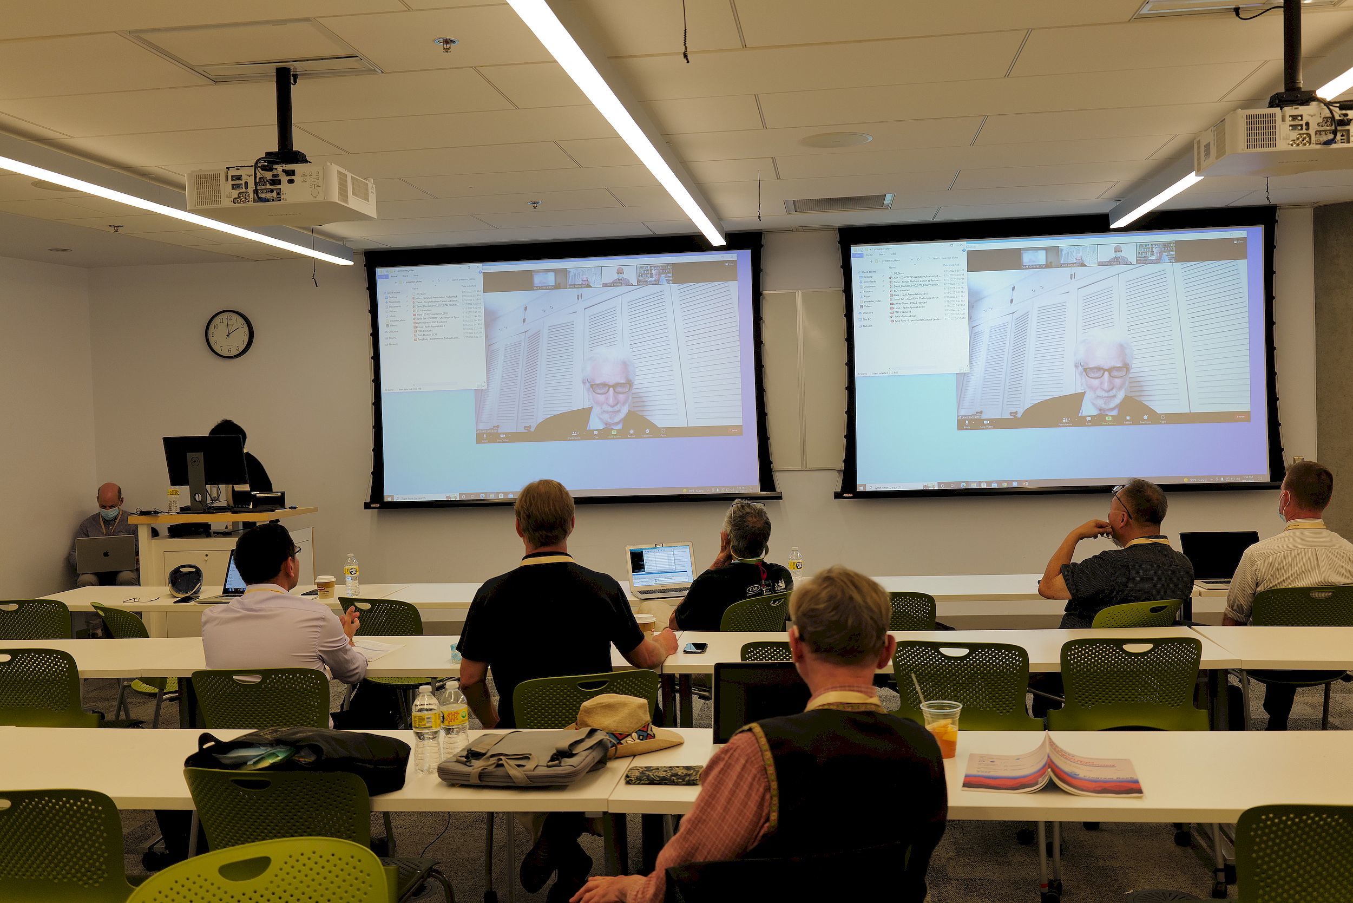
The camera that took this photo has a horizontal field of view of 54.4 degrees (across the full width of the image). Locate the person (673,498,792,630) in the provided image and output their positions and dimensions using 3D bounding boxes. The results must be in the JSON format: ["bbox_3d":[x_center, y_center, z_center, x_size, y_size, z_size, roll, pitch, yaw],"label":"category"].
[{"bbox_3d":[0.211,0.791,5.582,0.570,1.210,0.740,-3,2,-35],"label":"person"}]

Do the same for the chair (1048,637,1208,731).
[{"bbox_3d":[1.472,0.985,4.366,0.530,0.820,0.540,-2,2,7],"label":"chair"}]

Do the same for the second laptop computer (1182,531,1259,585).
[{"bbox_3d":[2.440,0.474,5.766,0.348,0.220,0.330,-2,2,7],"label":"second laptop computer"}]

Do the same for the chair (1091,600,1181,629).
[{"bbox_3d":[1.619,0.950,4.961,0.520,0.830,0.560,-3,2,-25],"label":"chair"}]

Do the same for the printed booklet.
[{"bbox_3d":[0.836,0.693,2.944,0.375,0.063,0.288,-1,2,14],"label":"printed booklet"}]

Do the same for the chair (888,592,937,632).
[{"bbox_3d":[0.848,0.967,5.546,0.570,0.820,0.550,-2,2,7],"label":"chair"}]

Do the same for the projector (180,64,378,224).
[{"bbox_3d":[-1.287,-1.012,4.306,0.500,0.477,0.420,-2,2,9],"label":"projector"}]

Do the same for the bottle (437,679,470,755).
[{"bbox_3d":[-0.538,0.658,3.191,0.066,0.203,0.066,-2,2,7],"label":"bottle"}]

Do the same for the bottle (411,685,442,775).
[{"bbox_3d":[-0.594,0.657,3.120,0.066,0.203,0.066,-2,2,7],"label":"bottle"}]

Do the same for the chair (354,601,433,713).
[{"bbox_3d":[-1.153,1.019,5.683,0.520,0.830,0.560,-1,2,33],"label":"chair"}]

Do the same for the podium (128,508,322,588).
[{"bbox_3d":[-2.741,0.885,8.296,1.000,1.037,0.780,-2,2,7],"label":"podium"}]

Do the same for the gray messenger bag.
[{"bbox_3d":[-0.343,0.723,3.107,0.350,0.070,0.315,-1,2,12],"label":"gray messenger bag"}]

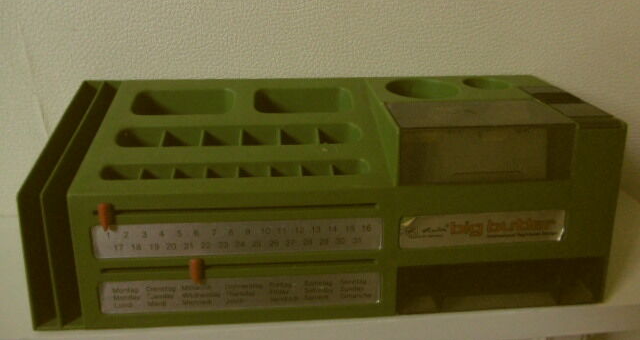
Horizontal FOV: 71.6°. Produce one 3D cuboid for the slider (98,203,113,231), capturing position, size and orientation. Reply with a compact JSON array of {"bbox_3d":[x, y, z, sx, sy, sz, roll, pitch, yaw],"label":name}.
[{"bbox_3d":[-0.130,0.028,0.267,0.005,0.015,0.005,-1,11,-4],"label":"slider"}]

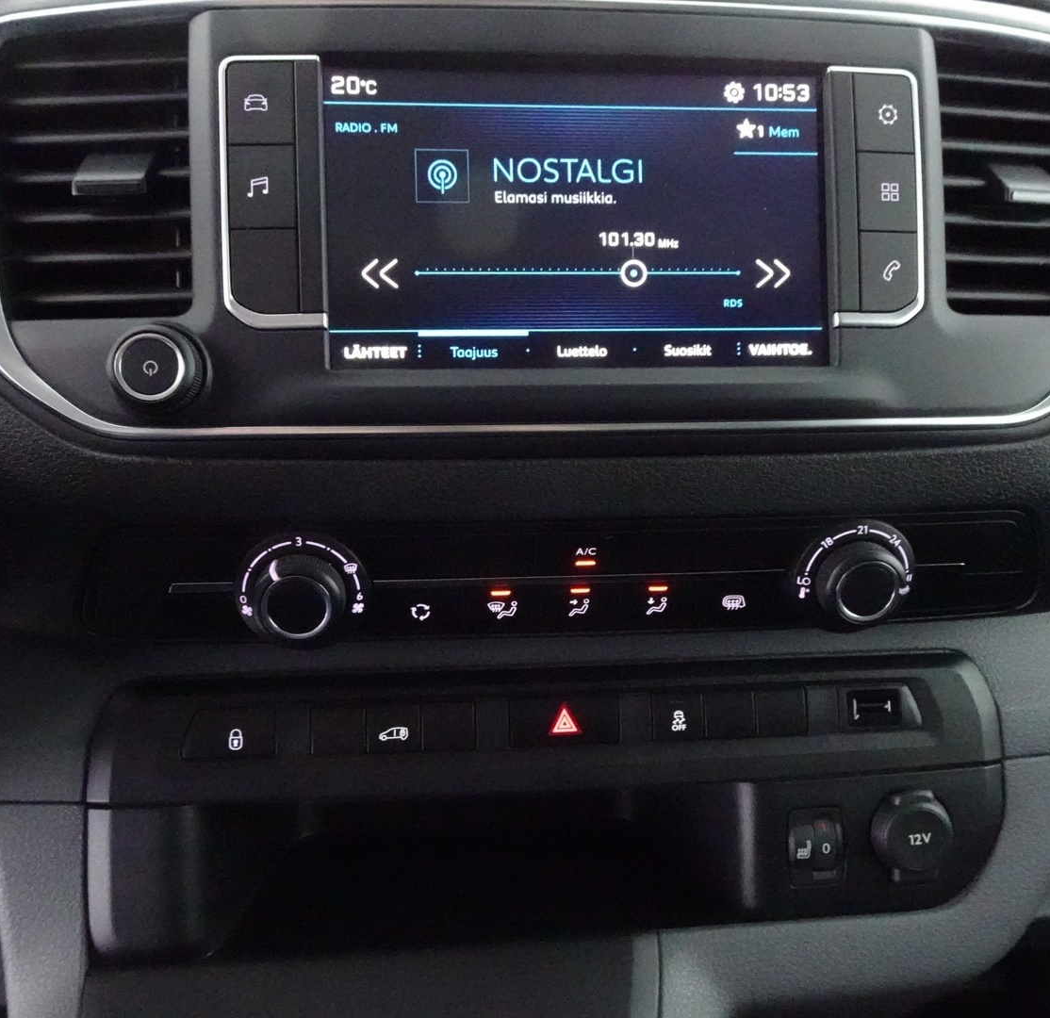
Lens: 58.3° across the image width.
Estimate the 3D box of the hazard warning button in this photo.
[{"bbox_3d":[0.013,0.070,0.312,0.036,0.016,0.007,-1,-5,-4],"label":"hazard warning button"}]

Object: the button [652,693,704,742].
[{"bbox_3d":[0.051,0.069,0.315,0.018,0.016,0.007,-1,-5,-4],"label":"button"}]

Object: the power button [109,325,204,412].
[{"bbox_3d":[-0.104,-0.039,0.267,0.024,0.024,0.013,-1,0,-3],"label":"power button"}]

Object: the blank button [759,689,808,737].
[{"bbox_3d":[0.086,0.069,0.318,0.017,0.016,0.007,-1,-5,-4],"label":"blank button"}]

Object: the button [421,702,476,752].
[{"bbox_3d":[-0.025,0.071,0.309,0.017,0.016,0.007,-1,-5,-4],"label":"button"}]

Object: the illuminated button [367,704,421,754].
[{"bbox_3d":[-0.040,0.067,0.288,0.017,0.015,0.008,-1,-8,-4],"label":"illuminated button"}]

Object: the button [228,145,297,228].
[{"bbox_3d":[-0.078,-0.095,0.282,0.020,0.025,0.007,-1,-2,-4],"label":"button"}]

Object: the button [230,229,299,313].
[{"bbox_3d":[-0.077,-0.070,0.281,0.020,0.025,0.007,-1,-2,-4],"label":"button"}]

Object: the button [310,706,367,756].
[{"bbox_3d":[-0.056,0.067,0.287,0.017,0.015,0.008,-1,-8,-4],"label":"button"}]

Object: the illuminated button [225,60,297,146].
[{"bbox_3d":[-0.079,-0.121,0.283,0.020,0.025,0.007,-1,-2,-4],"label":"illuminated button"}]

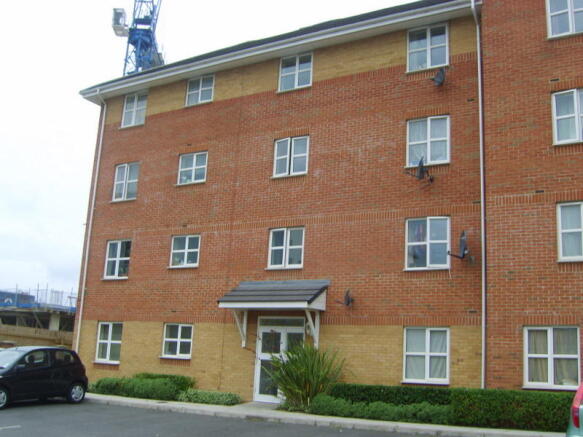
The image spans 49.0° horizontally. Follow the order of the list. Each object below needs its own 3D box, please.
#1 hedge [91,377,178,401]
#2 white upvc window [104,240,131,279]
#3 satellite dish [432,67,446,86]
[{"bbox_3d":[-4.128,4.605,17.478,2.700,0.450,0.950,-5,-15,30],"label":"hedge"},{"bbox_3d":[-5.618,1.353,20.894,1.120,1.280,0.100,-5,-14,30],"label":"white upvc window"},{"bbox_3d":[3.722,-3.559,16.093,0.360,0.520,0.500,1,-12,6],"label":"satellite dish"}]

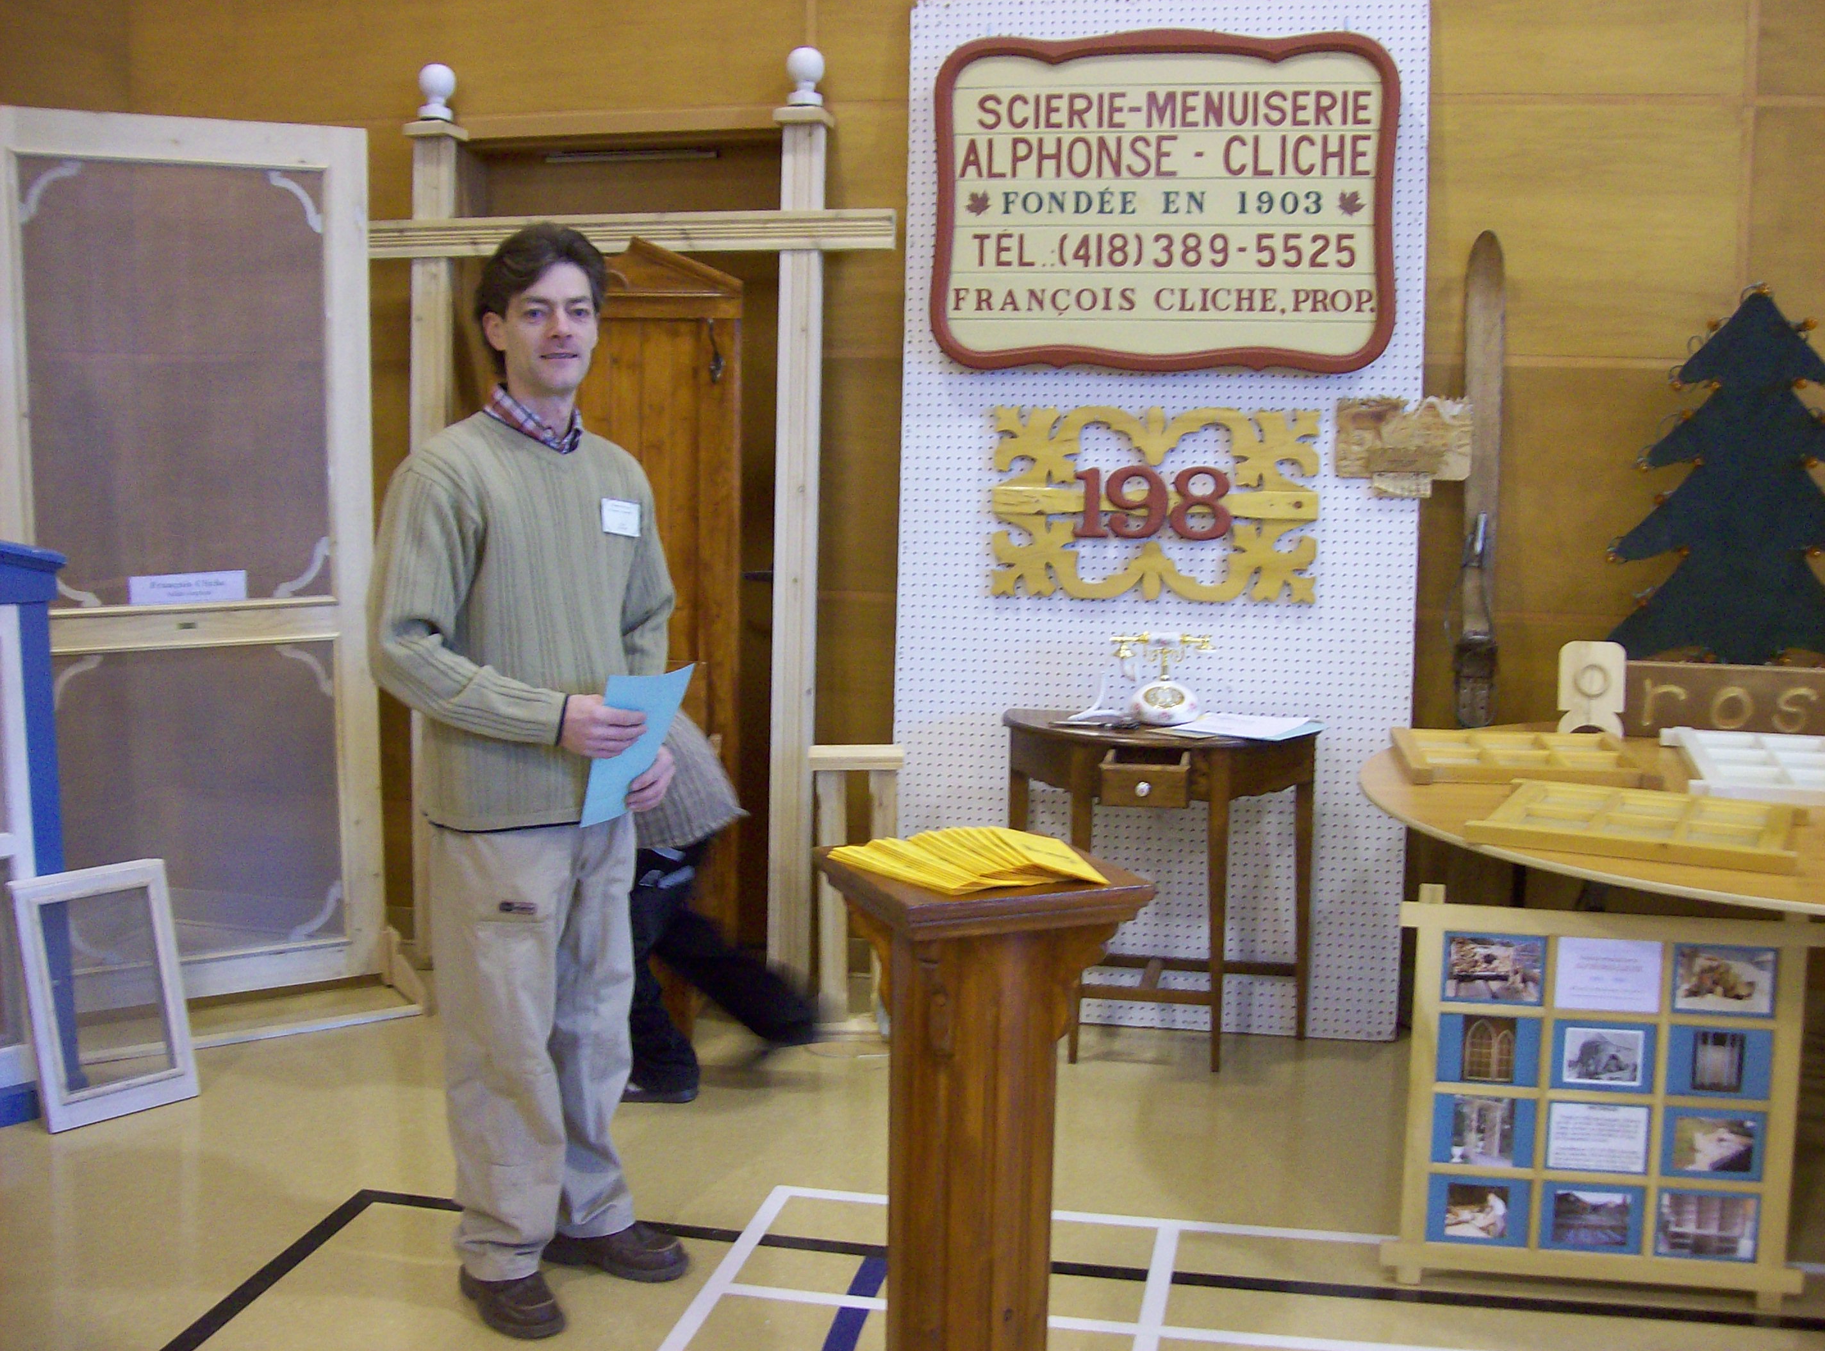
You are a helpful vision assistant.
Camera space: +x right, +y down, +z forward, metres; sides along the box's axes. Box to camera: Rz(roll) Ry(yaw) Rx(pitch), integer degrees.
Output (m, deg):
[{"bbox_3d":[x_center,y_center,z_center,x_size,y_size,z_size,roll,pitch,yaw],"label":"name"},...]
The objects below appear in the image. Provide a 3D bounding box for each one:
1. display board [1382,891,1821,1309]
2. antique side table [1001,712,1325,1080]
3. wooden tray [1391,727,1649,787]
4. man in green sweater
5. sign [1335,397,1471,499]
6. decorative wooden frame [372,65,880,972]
[{"bbox_3d":[1.127,0.687,3.031,0.685,0.672,0.045,2,2,11],"label":"display board"},{"bbox_3d":[0.529,0.497,4.274,0.736,0.743,0.413,2,7,11],"label":"antique side table"},{"bbox_3d":[1.249,0.171,3.854,0.479,0.037,0.534,1,7,5],"label":"wooden tray"},{"bbox_3d":[-0.573,0.151,2.941,0.403,1.704,0.514,7,9,44],"label":"man in green sweater"},{"bbox_3d":[1.128,-0.523,4.321,0.307,0.230,0.045,2,3,11],"label":"sign"},{"bbox_3d":[-0.740,-0.361,4.711,1.331,2.308,0.171,2,7,11],"label":"decorative wooden frame"}]

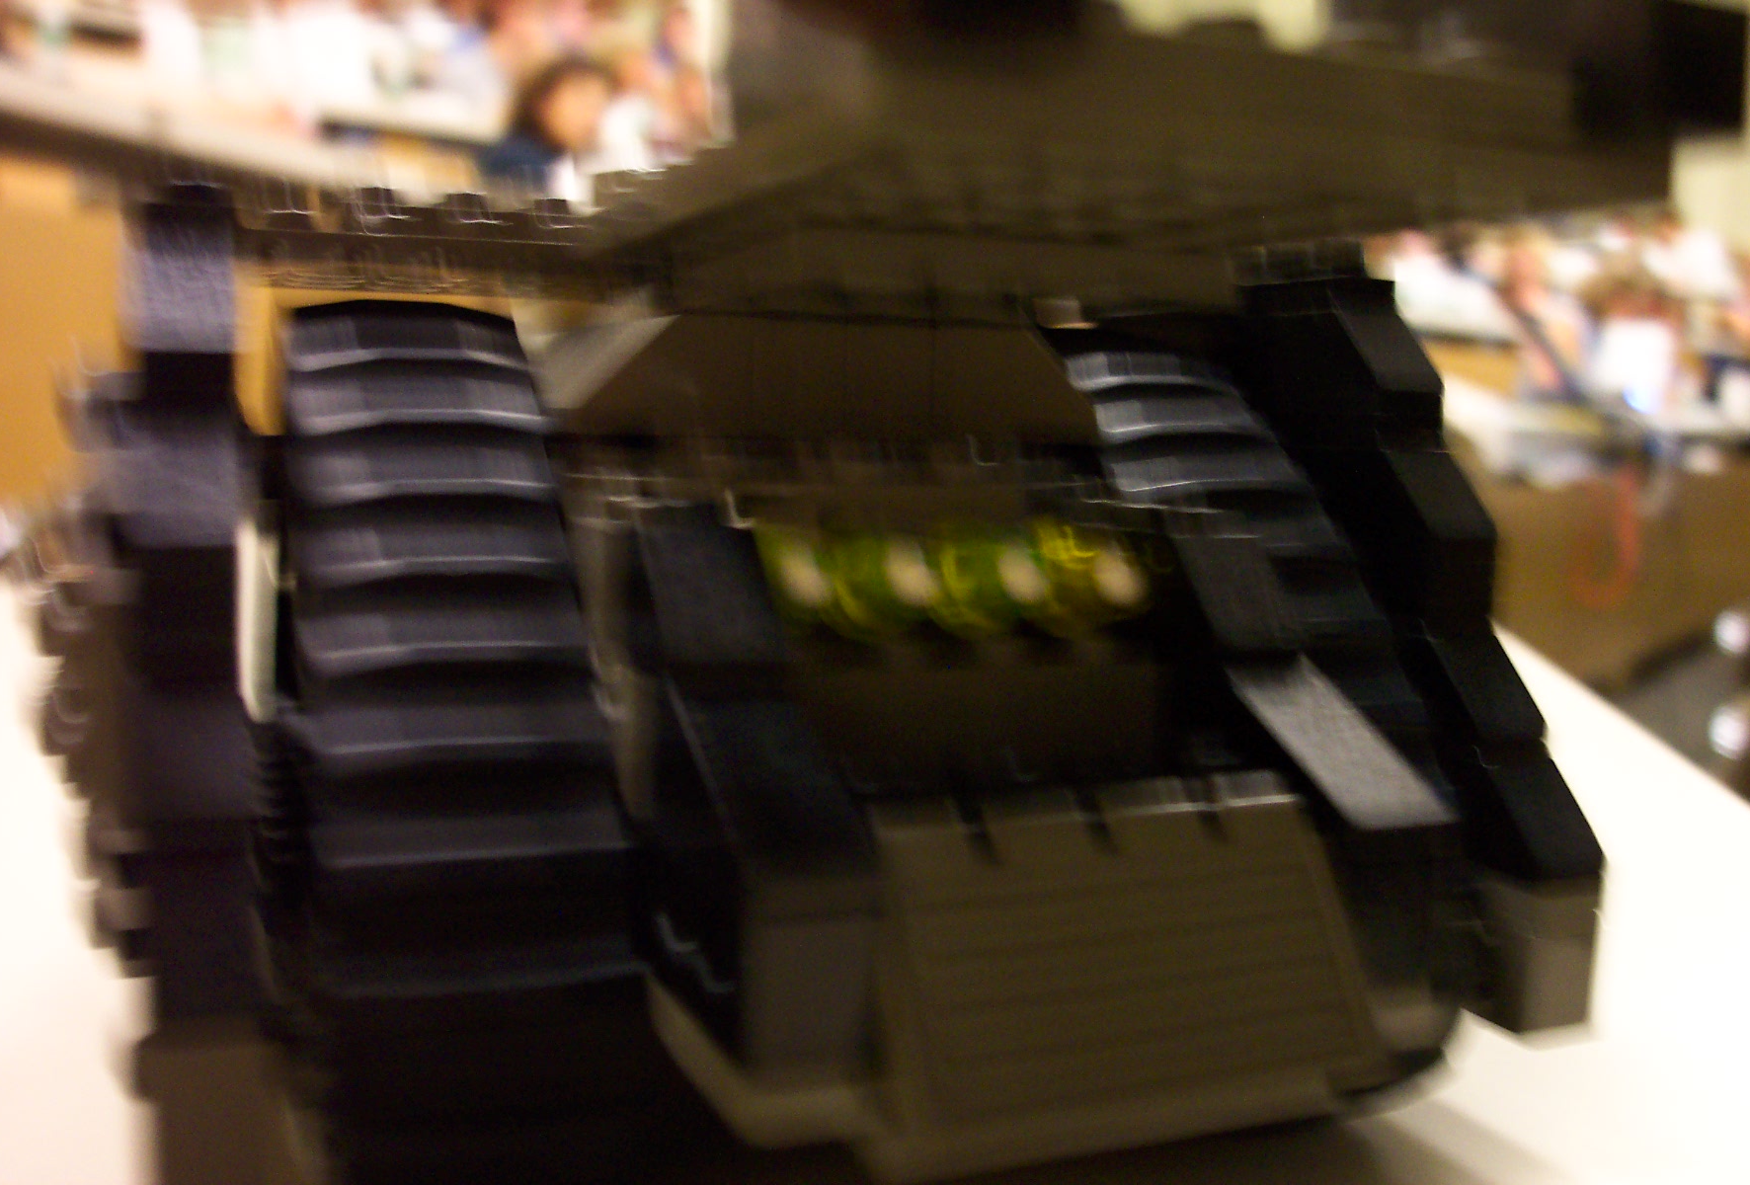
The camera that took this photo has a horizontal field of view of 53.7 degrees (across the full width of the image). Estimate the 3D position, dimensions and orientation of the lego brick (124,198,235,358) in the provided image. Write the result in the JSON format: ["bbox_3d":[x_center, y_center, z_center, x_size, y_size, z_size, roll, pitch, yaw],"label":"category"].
[{"bbox_3d":[-0.051,-0.022,0.125,0.008,0.012,0.014,-1,9,-23],"label":"lego brick"}]

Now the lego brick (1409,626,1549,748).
[{"bbox_3d":[0.053,0.008,0.157,0.008,0.010,0.014,-1,9,-23],"label":"lego brick"}]

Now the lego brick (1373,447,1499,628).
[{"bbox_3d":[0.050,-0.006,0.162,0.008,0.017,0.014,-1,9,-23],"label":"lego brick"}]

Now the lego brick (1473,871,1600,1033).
[{"bbox_3d":[0.056,0.030,0.150,0.008,0.014,0.010,-1,9,-23],"label":"lego brick"}]

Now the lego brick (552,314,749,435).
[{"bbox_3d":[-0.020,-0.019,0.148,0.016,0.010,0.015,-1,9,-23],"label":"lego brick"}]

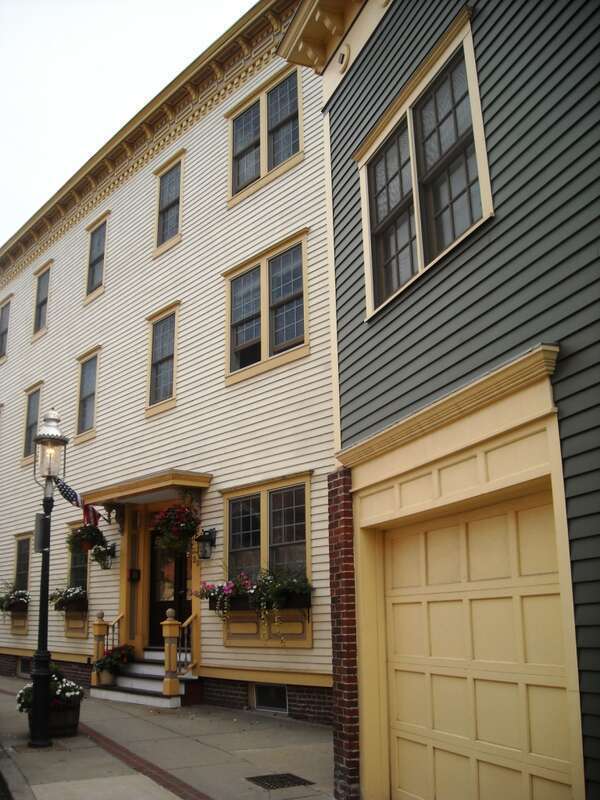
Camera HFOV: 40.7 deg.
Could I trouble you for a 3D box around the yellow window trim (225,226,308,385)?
[{"bbox_3d":[-0.609,-1.490,13.523,0.130,2.080,2.270,13,-21,-39],"label":"yellow window trim"}]

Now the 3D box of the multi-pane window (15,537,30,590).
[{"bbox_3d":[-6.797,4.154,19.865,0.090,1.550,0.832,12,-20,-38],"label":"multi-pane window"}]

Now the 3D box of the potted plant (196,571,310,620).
[{"bbox_3d":[-0.712,2.955,12.279,0.320,0.520,2.380,13,-21,-39],"label":"potted plant"}]

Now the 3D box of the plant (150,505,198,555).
[{"bbox_3d":[-2.118,2.219,13.649,0.720,0.760,0.720,-1,-15,0],"label":"plant"}]

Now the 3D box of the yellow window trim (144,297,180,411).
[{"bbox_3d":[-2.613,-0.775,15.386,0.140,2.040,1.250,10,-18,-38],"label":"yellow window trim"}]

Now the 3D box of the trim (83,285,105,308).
[{"bbox_3d":[-4.846,-2.472,18.878,0.120,0.200,1.050,12,-20,-38],"label":"trim"}]

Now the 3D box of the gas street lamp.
[{"bbox_3d":[-3.158,2.131,10.052,0.460,4.200,0.460,12,-20,-38],"label":"gas street lamp"}]

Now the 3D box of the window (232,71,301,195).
[{"bbox_3d":[-0.633,-4.703,14.309,0.100,1.709,1.971,12,-20,-38],"label":"window"}]

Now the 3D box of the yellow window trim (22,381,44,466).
[{"bbox_3d":[-6.751,0.593,20.395,0.140,2.040,1.250,10,-18,-38],"label":"yellow window trim"}]

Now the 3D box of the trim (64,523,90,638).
[{"bbox_3d":[-4.623,3.729,16.965,0.140,2.420,1.220,10,-18,-38],"label":"trim"}]

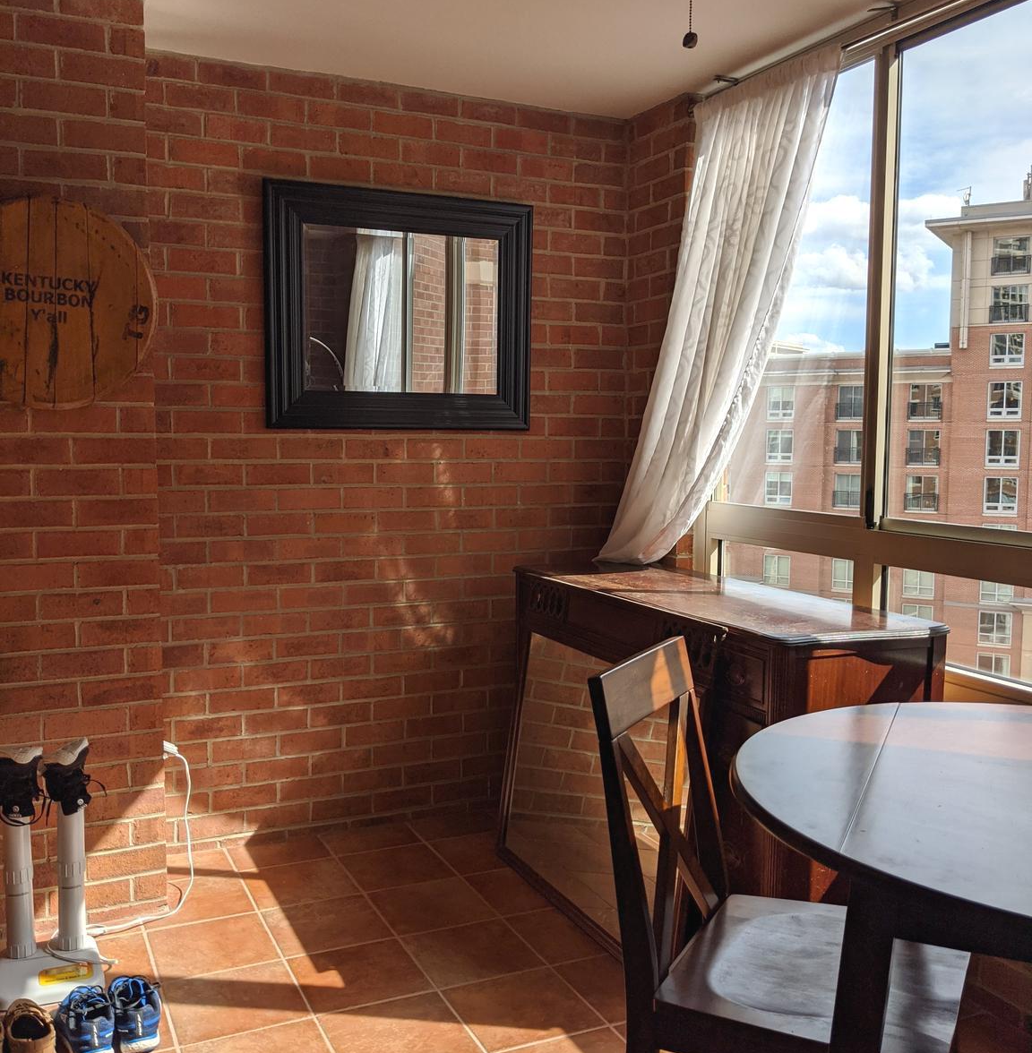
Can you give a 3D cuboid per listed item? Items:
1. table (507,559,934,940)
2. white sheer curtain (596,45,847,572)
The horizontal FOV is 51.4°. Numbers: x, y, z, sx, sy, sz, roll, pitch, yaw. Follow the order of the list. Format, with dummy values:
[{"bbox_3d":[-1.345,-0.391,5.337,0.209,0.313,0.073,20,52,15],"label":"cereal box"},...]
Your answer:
[{"bbox_3d":[0.519,0.634,3.117,0.590,0.885,1.410,-2,5,-25],"label":"table"},{"bbox_3d":[0.584,-0.575,3.337,0.180,1.500,1.080,-2,5,-25],"label":"white sheer curtain"}]

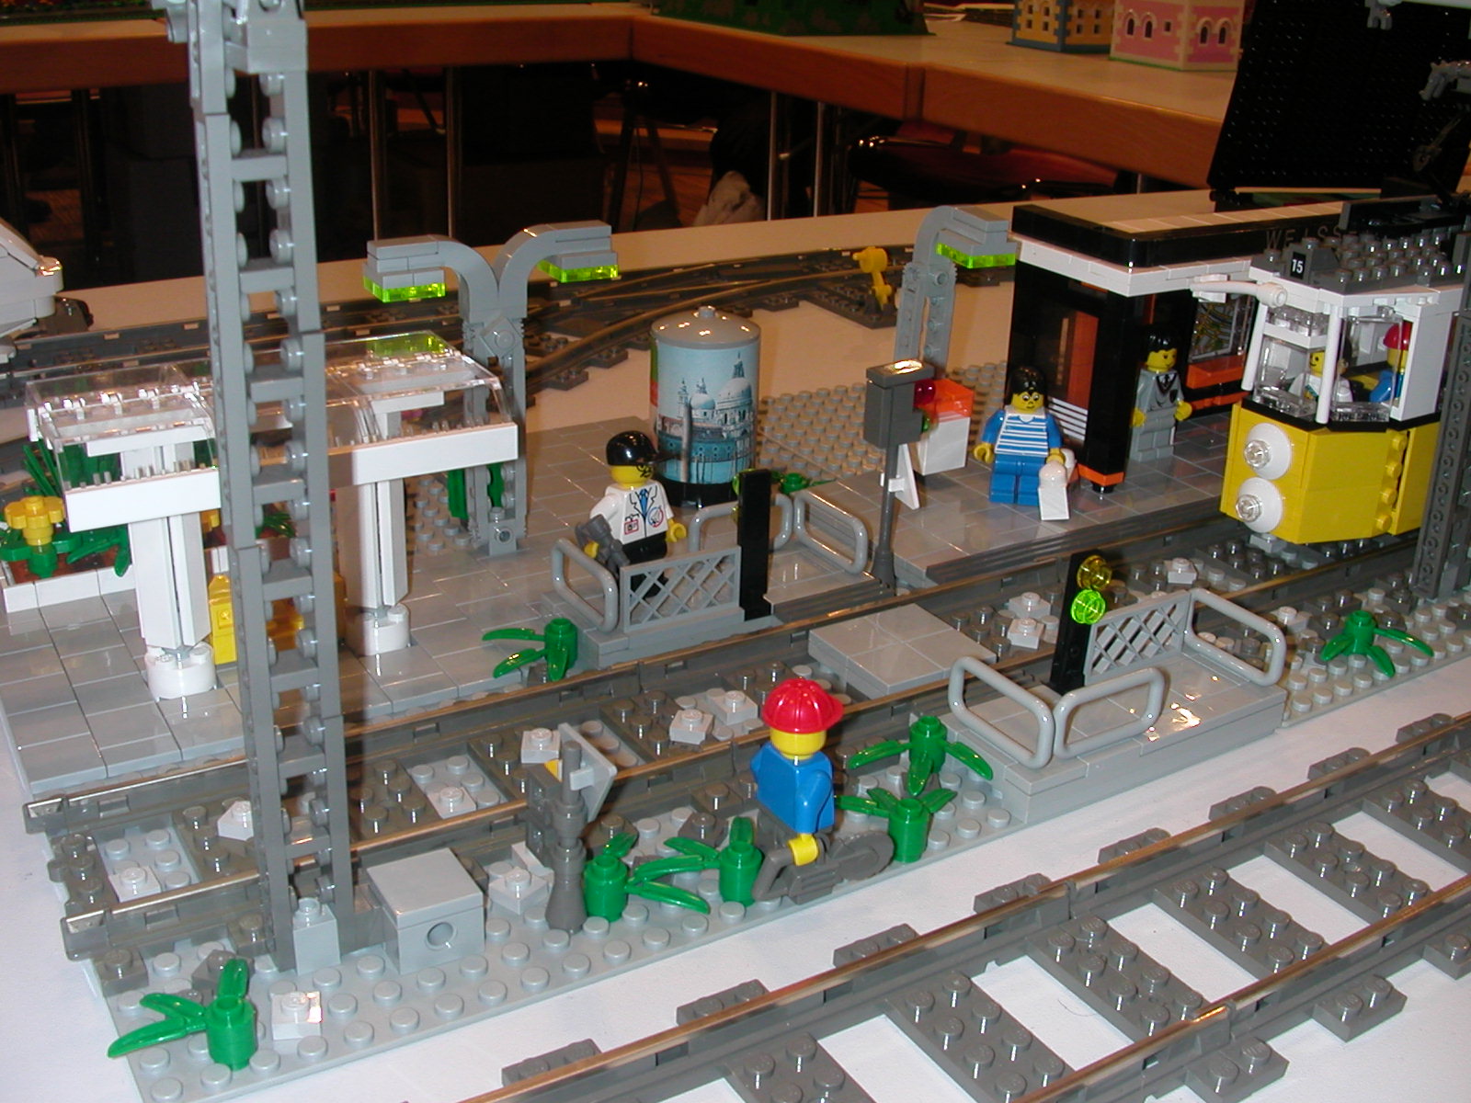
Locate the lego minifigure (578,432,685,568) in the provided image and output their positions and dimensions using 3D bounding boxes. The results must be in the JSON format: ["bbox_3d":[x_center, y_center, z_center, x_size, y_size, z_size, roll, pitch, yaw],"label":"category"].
[{"bbox_3d":[-0.023,-0.008,0.384,0.014,0.042,0.024,22,30,37],"label":"lego minifigure"}]

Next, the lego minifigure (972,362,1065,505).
[{"bbox_3d":[0.087,-0.035,0.473,0.024,0.042,0.012,5,24,7],"label":"lego minifigure"}]

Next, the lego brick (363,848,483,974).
[{"bbox_3d":[-0.055,0.064,0.281,0.016,0.013,0.016,-12,27,-30],"label":"lego brick"}]

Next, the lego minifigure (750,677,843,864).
[{"bbox_3d":[0.013,0.044,0.294,0.014,0.043,0.024,-12,27,-30],"label":"lego minifigure"}]

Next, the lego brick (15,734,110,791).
[{"bbox_3d":[-0.143,0.046,0.336,0.016,0.003,0.016,-12,27,-30],"label":"lego brick"}]

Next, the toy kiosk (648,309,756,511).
[{"bbox_3d":[-0.009,-0.045,0.469,0.032,0.057,0.032,2,23,-1],"label":"toy kiosk"}]

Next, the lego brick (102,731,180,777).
[{"bbox_3d":[-0.128,0.044,0.339,0.016,0.003,0.008,-12,27,-30],"label":"lego brick"}]

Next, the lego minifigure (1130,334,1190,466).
[{"bbox_3d":[0.140,-0.052,0.521,0.024,0.042,0.012,-12,27,-30],"label":"lego minifigure"}]

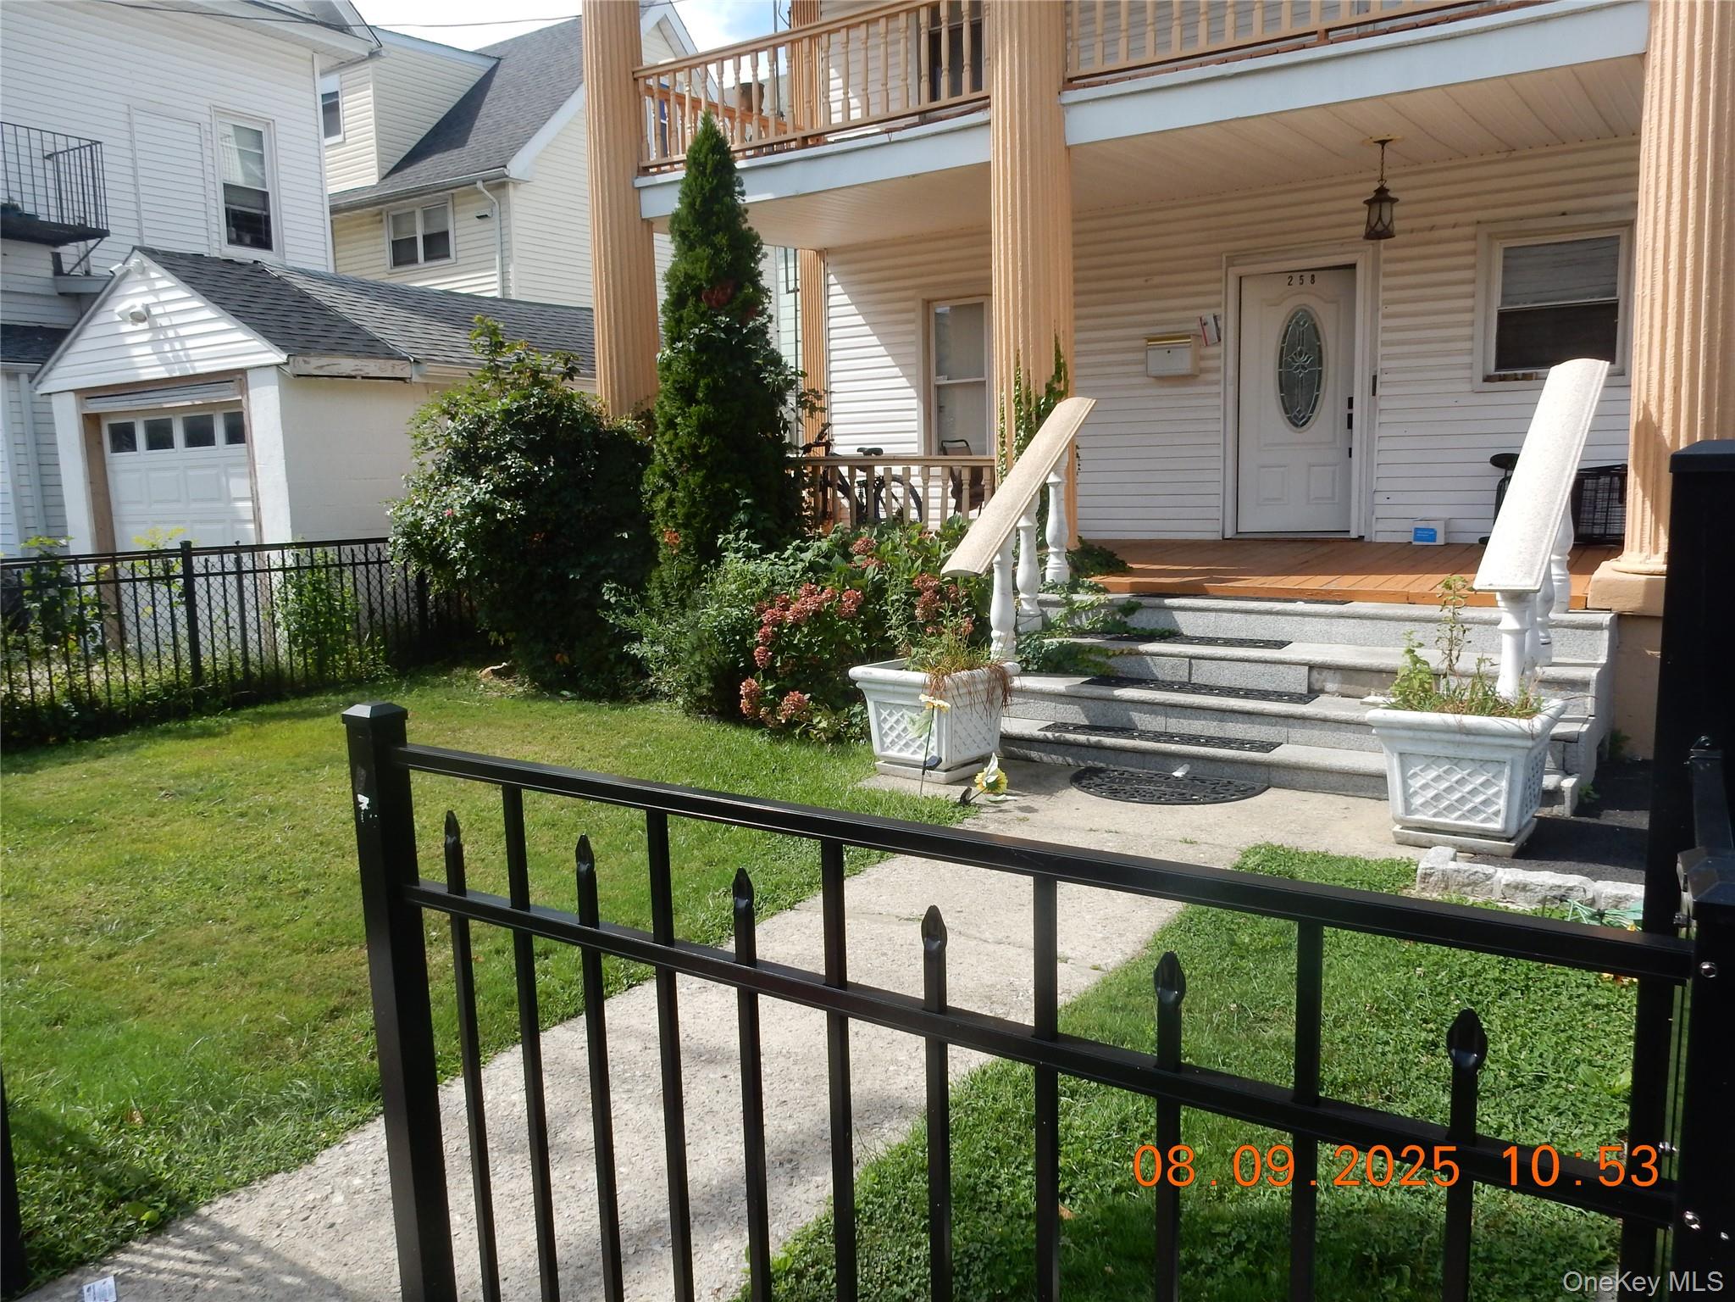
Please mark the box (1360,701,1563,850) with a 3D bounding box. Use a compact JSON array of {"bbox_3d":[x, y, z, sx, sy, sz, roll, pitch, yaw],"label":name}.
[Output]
[{"bbox_3d":[2.372,0.474,4.949,0.595,0.545,0.595,5,10,38],"label":"box"}]

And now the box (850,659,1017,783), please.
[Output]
[{"bbox_3d":[0.345,0.331,6.266,0.595,0.545,0.595,5,10,40],"label":"box"}]

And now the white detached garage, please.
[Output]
[{"bbox_3d":[-4.222,-2.051,13.470,4.137,3.484,6.700,4,9,34],"label":"white detached garage"}]

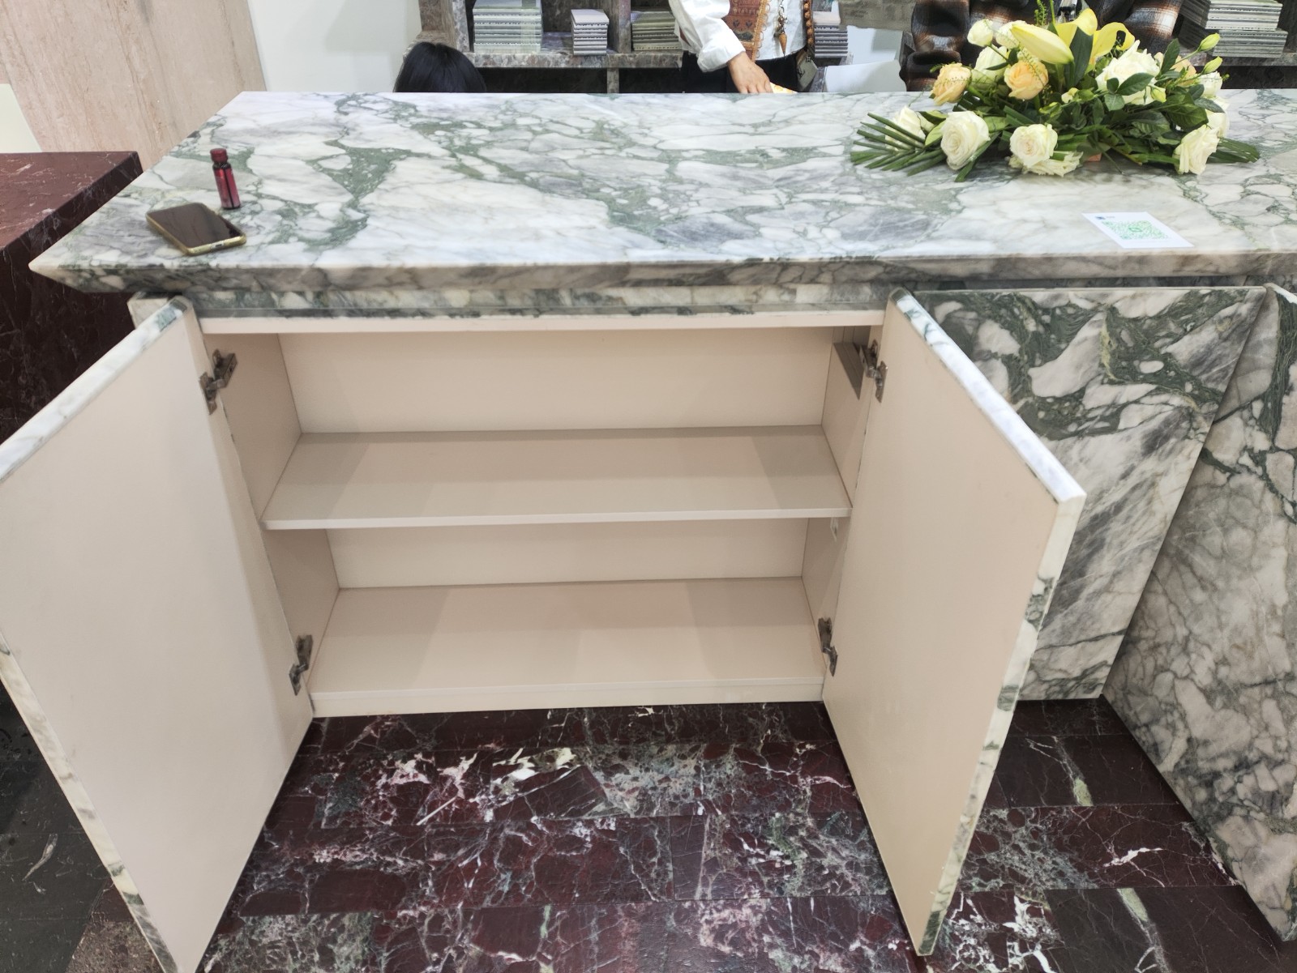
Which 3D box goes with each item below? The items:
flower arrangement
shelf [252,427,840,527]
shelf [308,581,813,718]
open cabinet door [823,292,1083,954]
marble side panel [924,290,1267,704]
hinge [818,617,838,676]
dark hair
[{"bbox_3d":[0.650,-0.643,1.424,0.640,0.250,0.350,-1,35,-2],"label":"flower arrangement"},{"bbox_3d":[-0.149,-0.021,1.556,0.950,0.020,0.260,-1,35,-2],"label":"shelf"},{"bbox_3d":[-0.150,0.307,1.772,0.950,0.060,0.280,-1,35,-2],"label":"shelf"},{"bbox_3d":[0.367,0.207,1.259,0.028,0.802,0.481,-3,35,-5],"label":"open cabinet door"},{"bbox_3d":[0.633,0.063,1.545,0.530,0.842,0.028,-1,34,-3],"label":"marble side panel"},{"bbox_3d":[0.320,0.283,1.636,0.030,0.060,0.100,-1,35,-2],"label":"hinge"},{"bbox_3d":[-0.455,-0.836,1.994,0.215,0.240,0.230,-1,35,-2],"label":"dark hair"}]

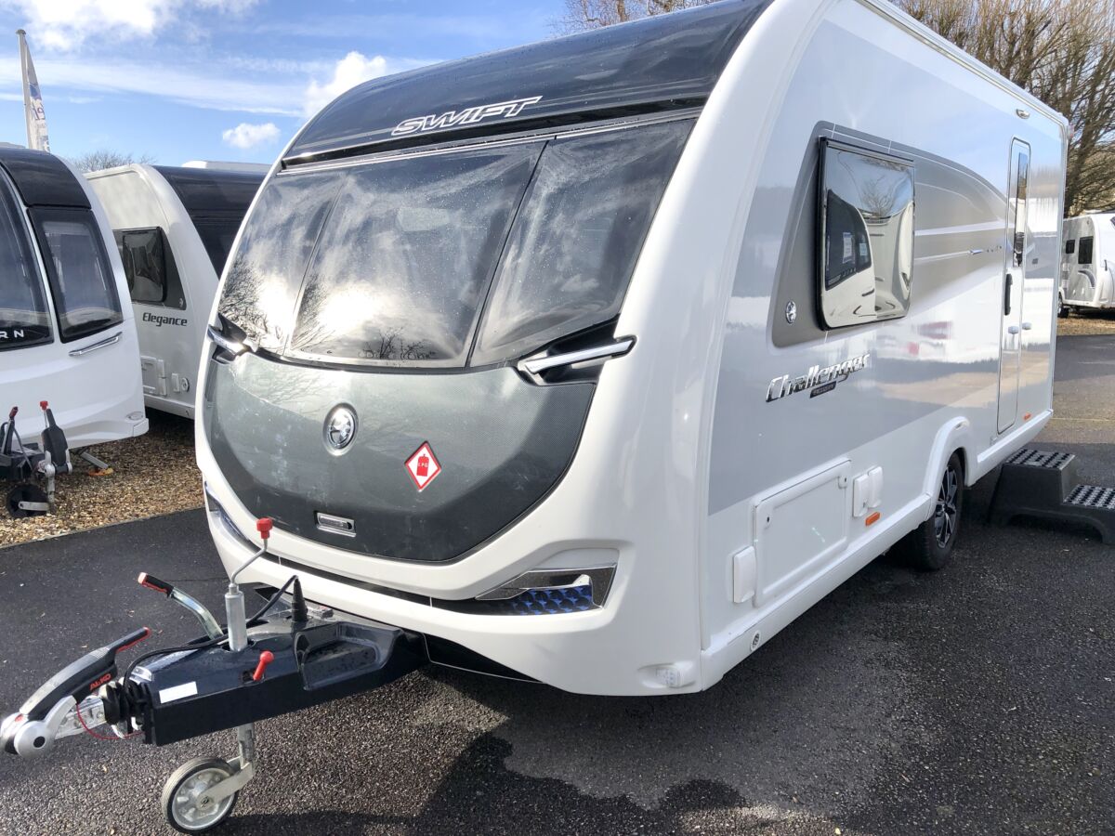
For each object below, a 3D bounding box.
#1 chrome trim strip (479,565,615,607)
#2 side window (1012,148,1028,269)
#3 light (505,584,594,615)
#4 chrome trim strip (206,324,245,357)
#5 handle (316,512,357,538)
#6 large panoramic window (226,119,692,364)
[{"bbox_3d":[-0.032,0.458,2.526,0.430,0.145,0.070,2,10,24],"label":"chrome trim strip"},{"bbox_3d":[2.811,-1.264,5.486,0.030,0.680,0.290,5,11,37],"label":"side window"},{"bbox_3d":[-0.021,0.504,2.520,0.265,0.095,0.050,2,10,24],"label":"light"},{"bbox_3d":[-1.282,-0.299,3.484,0.050,0.050,0.360,-9,23,-40],"label":"chrome trim strip"},{"bbox_3d":[-0.712,0.342,2.910,0.190,0.055,0.030,5,7,37],"label":"handle"},{"bbox_3d":[-0.507,-0.564,3.069,2.013,0.844,0.199,5,-9,37],"label":"large panoramic window"}]

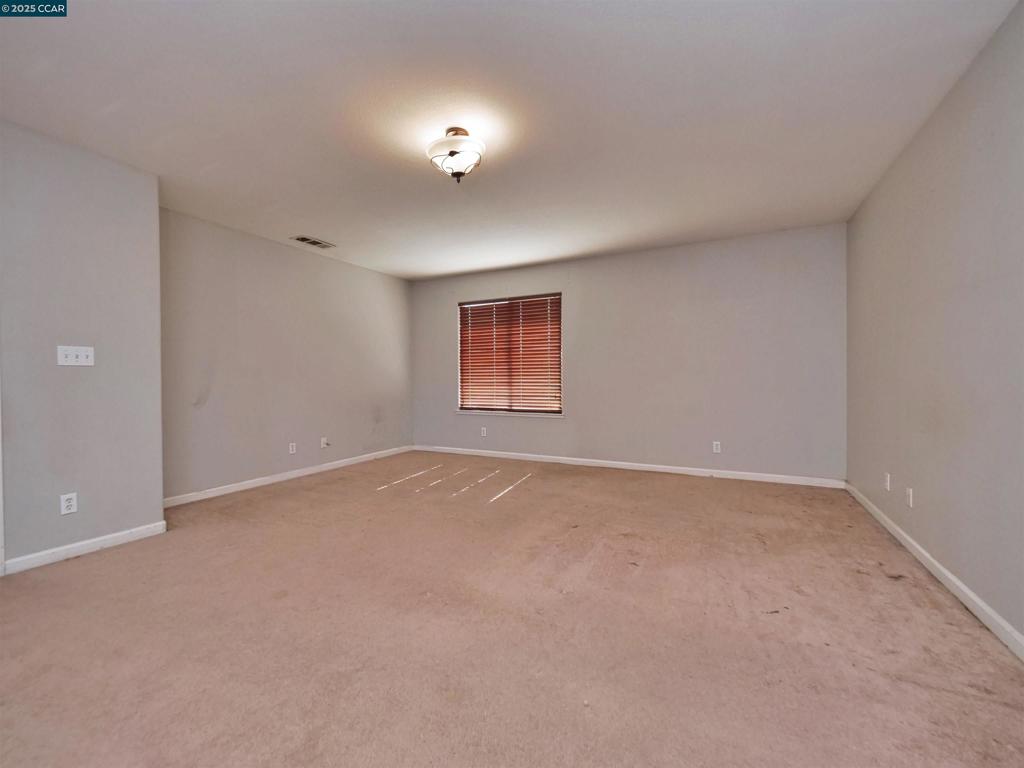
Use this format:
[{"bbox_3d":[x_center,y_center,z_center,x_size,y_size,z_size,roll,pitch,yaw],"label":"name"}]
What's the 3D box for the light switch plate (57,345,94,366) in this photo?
[{"bbox_3d":[-2.634,-0.166,2.506,0.014,0.115,0.162,0,1,27],"label":"light switch plate"}]

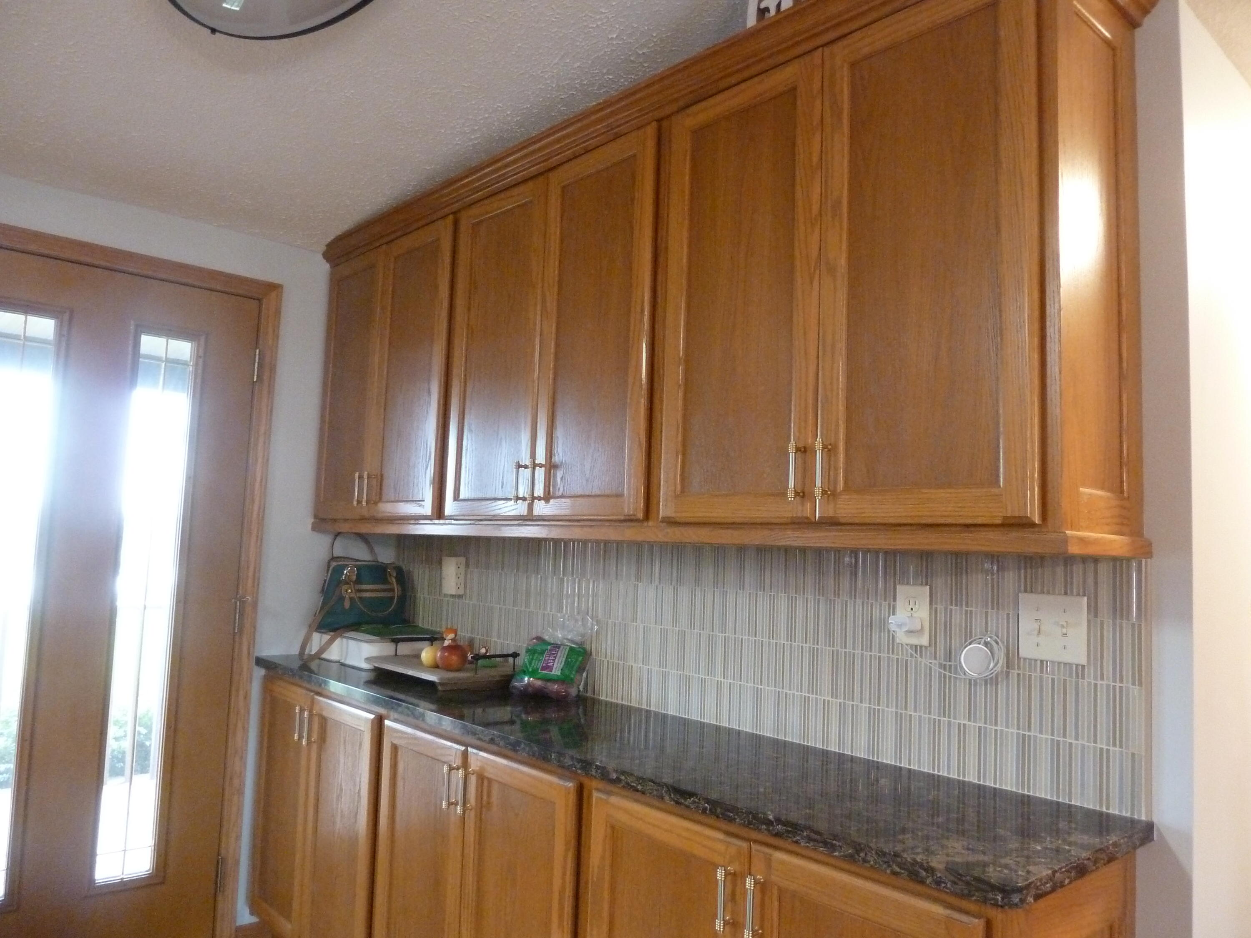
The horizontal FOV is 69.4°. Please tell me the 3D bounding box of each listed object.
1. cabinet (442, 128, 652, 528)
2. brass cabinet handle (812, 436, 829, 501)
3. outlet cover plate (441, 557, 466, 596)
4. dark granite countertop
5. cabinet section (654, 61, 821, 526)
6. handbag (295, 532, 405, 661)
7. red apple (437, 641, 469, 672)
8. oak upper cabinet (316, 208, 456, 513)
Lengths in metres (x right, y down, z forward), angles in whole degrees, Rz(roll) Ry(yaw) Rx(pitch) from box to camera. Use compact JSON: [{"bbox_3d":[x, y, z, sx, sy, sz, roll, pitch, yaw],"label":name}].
[{"bbox_3d":[-0.094,-0.290,2.300,0.316,0.863,0.784,6,-7,-42],"label":"cabinet"},{"bbox_3d":[0.333,0.001,1.529,0.036,0.103,0.014,6,-7,-42],"label":"brass cabinet handle"},{"bbox_3d":[-0.559,0.348,2.943,0.038,0.118,0.081,6,-7,-42],"label":"outlet cover plate"},{"bbox_3d":[-0.184,0.596,2.172,0.491,0.027,2.481,6,-7,-42],"label":"dark granite countertop"},{"bbox_3d":[0.329,-0.317,1.854,0.310,0.862,0.385,7,-7,-42],"label":"cabinet section"},{"bbox_3d":[-0.916,0.417,3.058,0.339,0.407,0.182,6,-7,-42],"label":"handbag"},{"bbox_3d":[-0.479,0.524,2.507,0.087,0.078,0.087,2,-5,0],"label":"red apple"},{"bbox_3d":[-0.656,-0.257,2.917,0.316,0.863,0.803,6,-7,-42],"label":"oak upper cabinet"}]

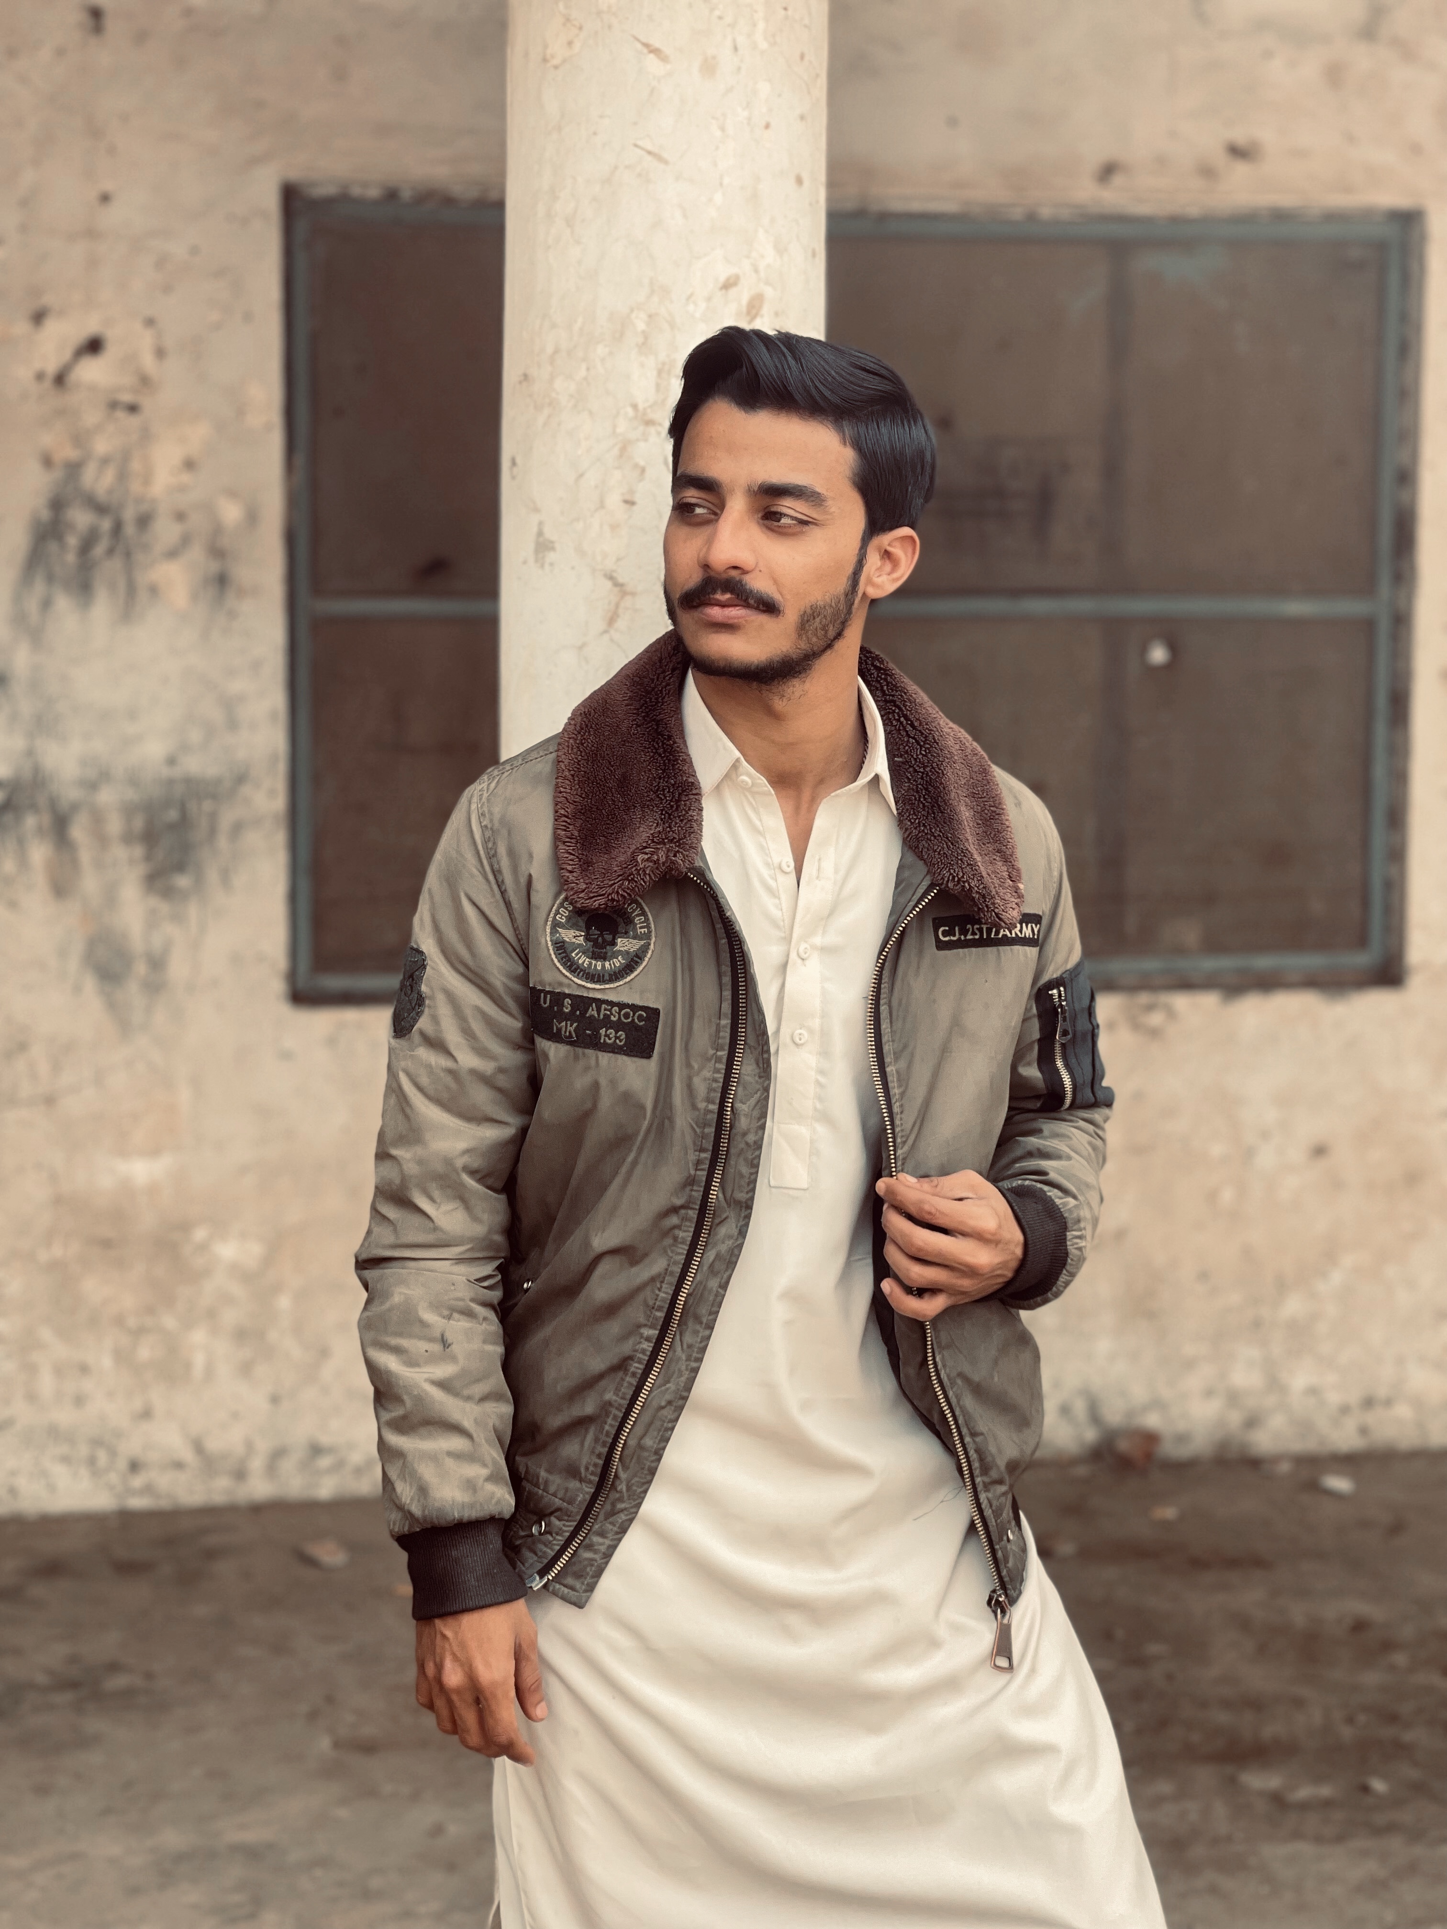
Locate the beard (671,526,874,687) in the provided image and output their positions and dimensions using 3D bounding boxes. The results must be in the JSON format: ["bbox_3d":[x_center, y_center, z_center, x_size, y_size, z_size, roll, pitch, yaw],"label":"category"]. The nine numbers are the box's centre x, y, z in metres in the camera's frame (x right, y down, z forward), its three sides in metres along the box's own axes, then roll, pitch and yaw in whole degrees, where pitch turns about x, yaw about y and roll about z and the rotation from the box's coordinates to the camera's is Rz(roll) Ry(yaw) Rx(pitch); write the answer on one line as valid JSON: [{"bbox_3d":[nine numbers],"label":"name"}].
[{"bbox_3d":[0.021,-0.243,2.455,0.135,0.110,0.105,4,6,36],"label":"beard"}]

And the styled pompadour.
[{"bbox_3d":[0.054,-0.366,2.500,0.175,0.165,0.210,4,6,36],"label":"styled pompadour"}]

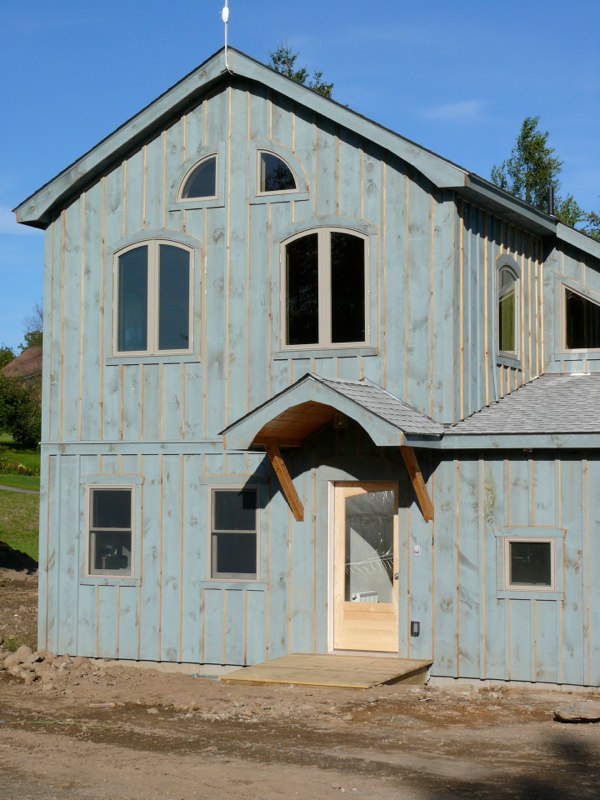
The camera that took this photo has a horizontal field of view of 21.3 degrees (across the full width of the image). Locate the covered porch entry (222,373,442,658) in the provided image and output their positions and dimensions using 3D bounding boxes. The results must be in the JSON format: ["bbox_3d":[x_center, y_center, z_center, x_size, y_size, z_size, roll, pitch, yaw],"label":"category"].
[{"bbox_3d":[0.453,1.421,18.887,2.330,3.390,1.700,-1,-3,25],"label":"covered porch entry"}]

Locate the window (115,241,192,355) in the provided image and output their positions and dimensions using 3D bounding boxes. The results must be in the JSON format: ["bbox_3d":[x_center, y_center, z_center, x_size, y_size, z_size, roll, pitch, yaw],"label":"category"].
[{"bbox_3d":[-1.925,-1.348,21.009,1.197,1.537,0.100,-1,-3,25],"label":"window"}]

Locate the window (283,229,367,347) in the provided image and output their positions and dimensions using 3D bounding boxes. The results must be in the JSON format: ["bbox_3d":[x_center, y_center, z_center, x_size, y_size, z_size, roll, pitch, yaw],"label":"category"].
[{"bbox_3d":[0.319,-1.401,19.982,1.199,1.518,0.100,-1,-3,25],"label":"window"}]

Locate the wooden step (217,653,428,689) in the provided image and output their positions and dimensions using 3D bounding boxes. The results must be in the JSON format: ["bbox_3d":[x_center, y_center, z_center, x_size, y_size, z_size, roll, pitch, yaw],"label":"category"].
[{"bbox_3d":[0.331,3.222,18.639,1.870,0.210,2.000,-1,-3,25],"label":"wooden step"}]

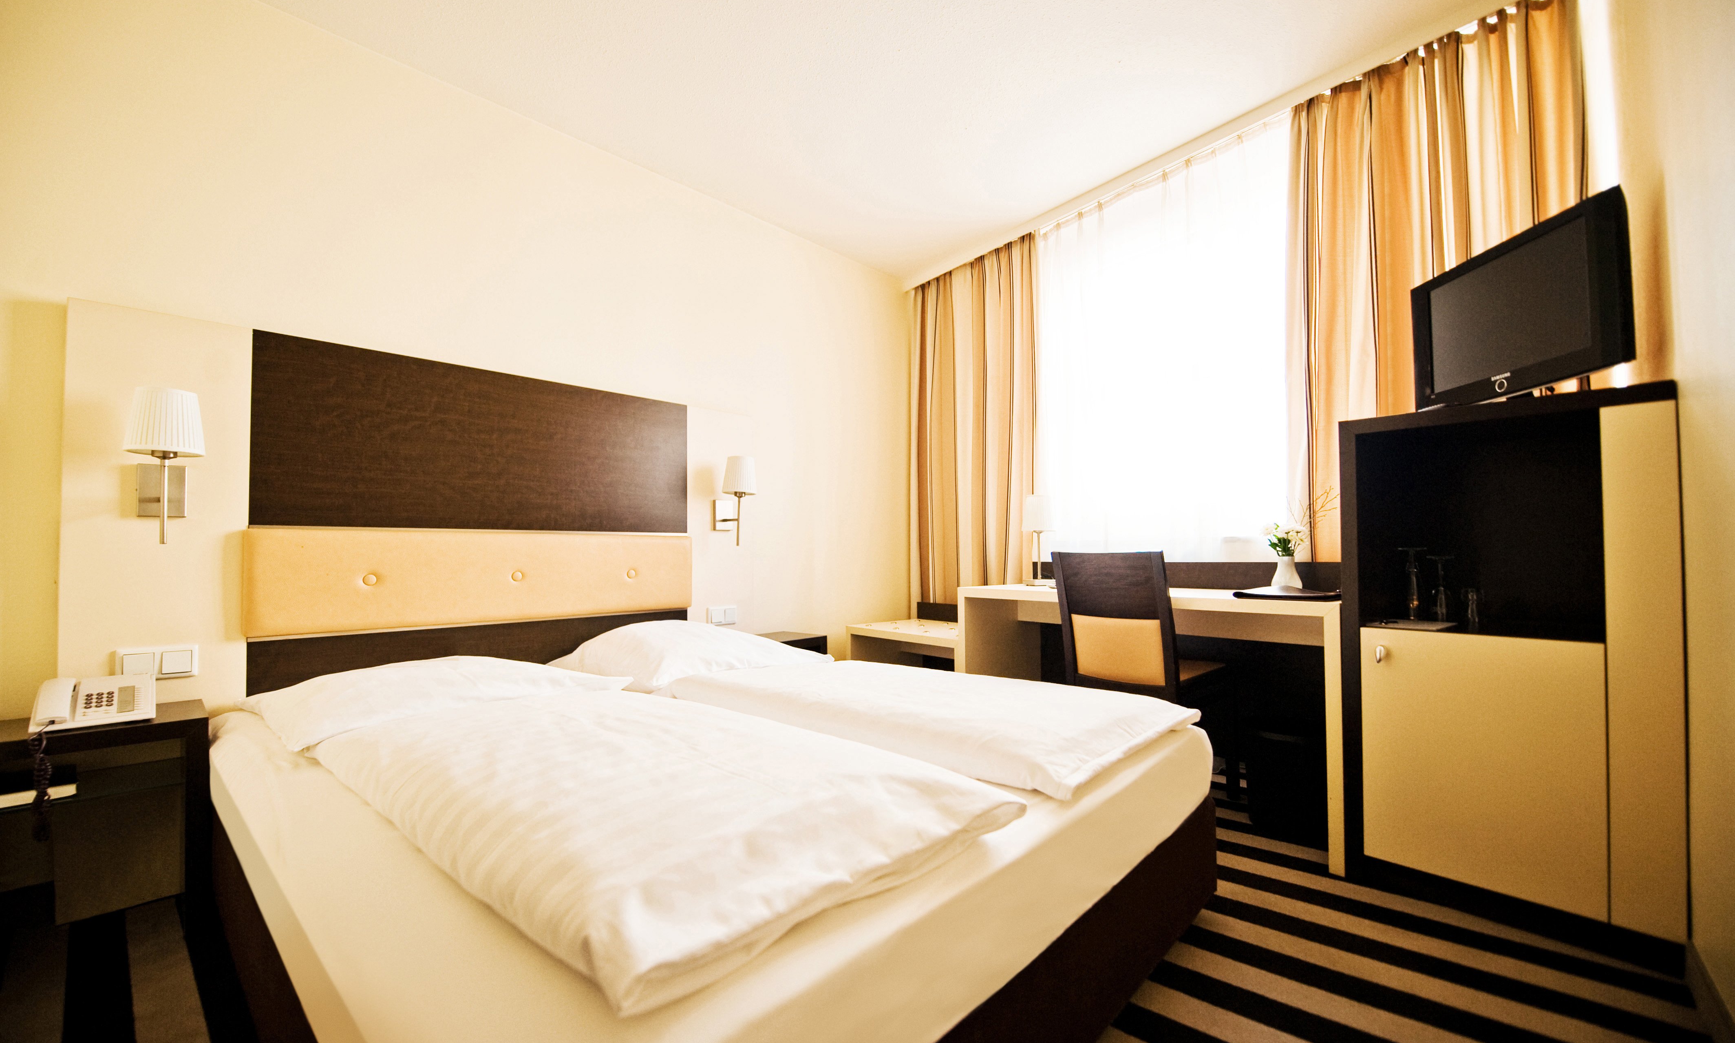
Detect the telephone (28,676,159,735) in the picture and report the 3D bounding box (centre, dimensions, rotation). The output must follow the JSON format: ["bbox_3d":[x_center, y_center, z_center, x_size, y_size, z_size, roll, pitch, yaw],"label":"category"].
[{"bbox_3d":[-1.853,0.432,1.623,0.200,0.100,0.200,2,-3,-41],"label":"telephone"}]

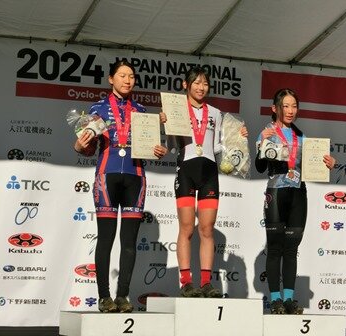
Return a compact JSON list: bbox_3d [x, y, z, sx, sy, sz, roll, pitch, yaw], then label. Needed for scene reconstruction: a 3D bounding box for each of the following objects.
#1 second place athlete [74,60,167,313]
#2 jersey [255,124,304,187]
[{"bbox_3d":[-0.337,0.123,6.600,0.580,1.660,0.400,3,-7,-15],"label":"second place athlete"},{"bbox_3d":[0.740,-0.083,6.950,0.390,0.460,0.280,3,-7,-17],"label":"jersey"}]

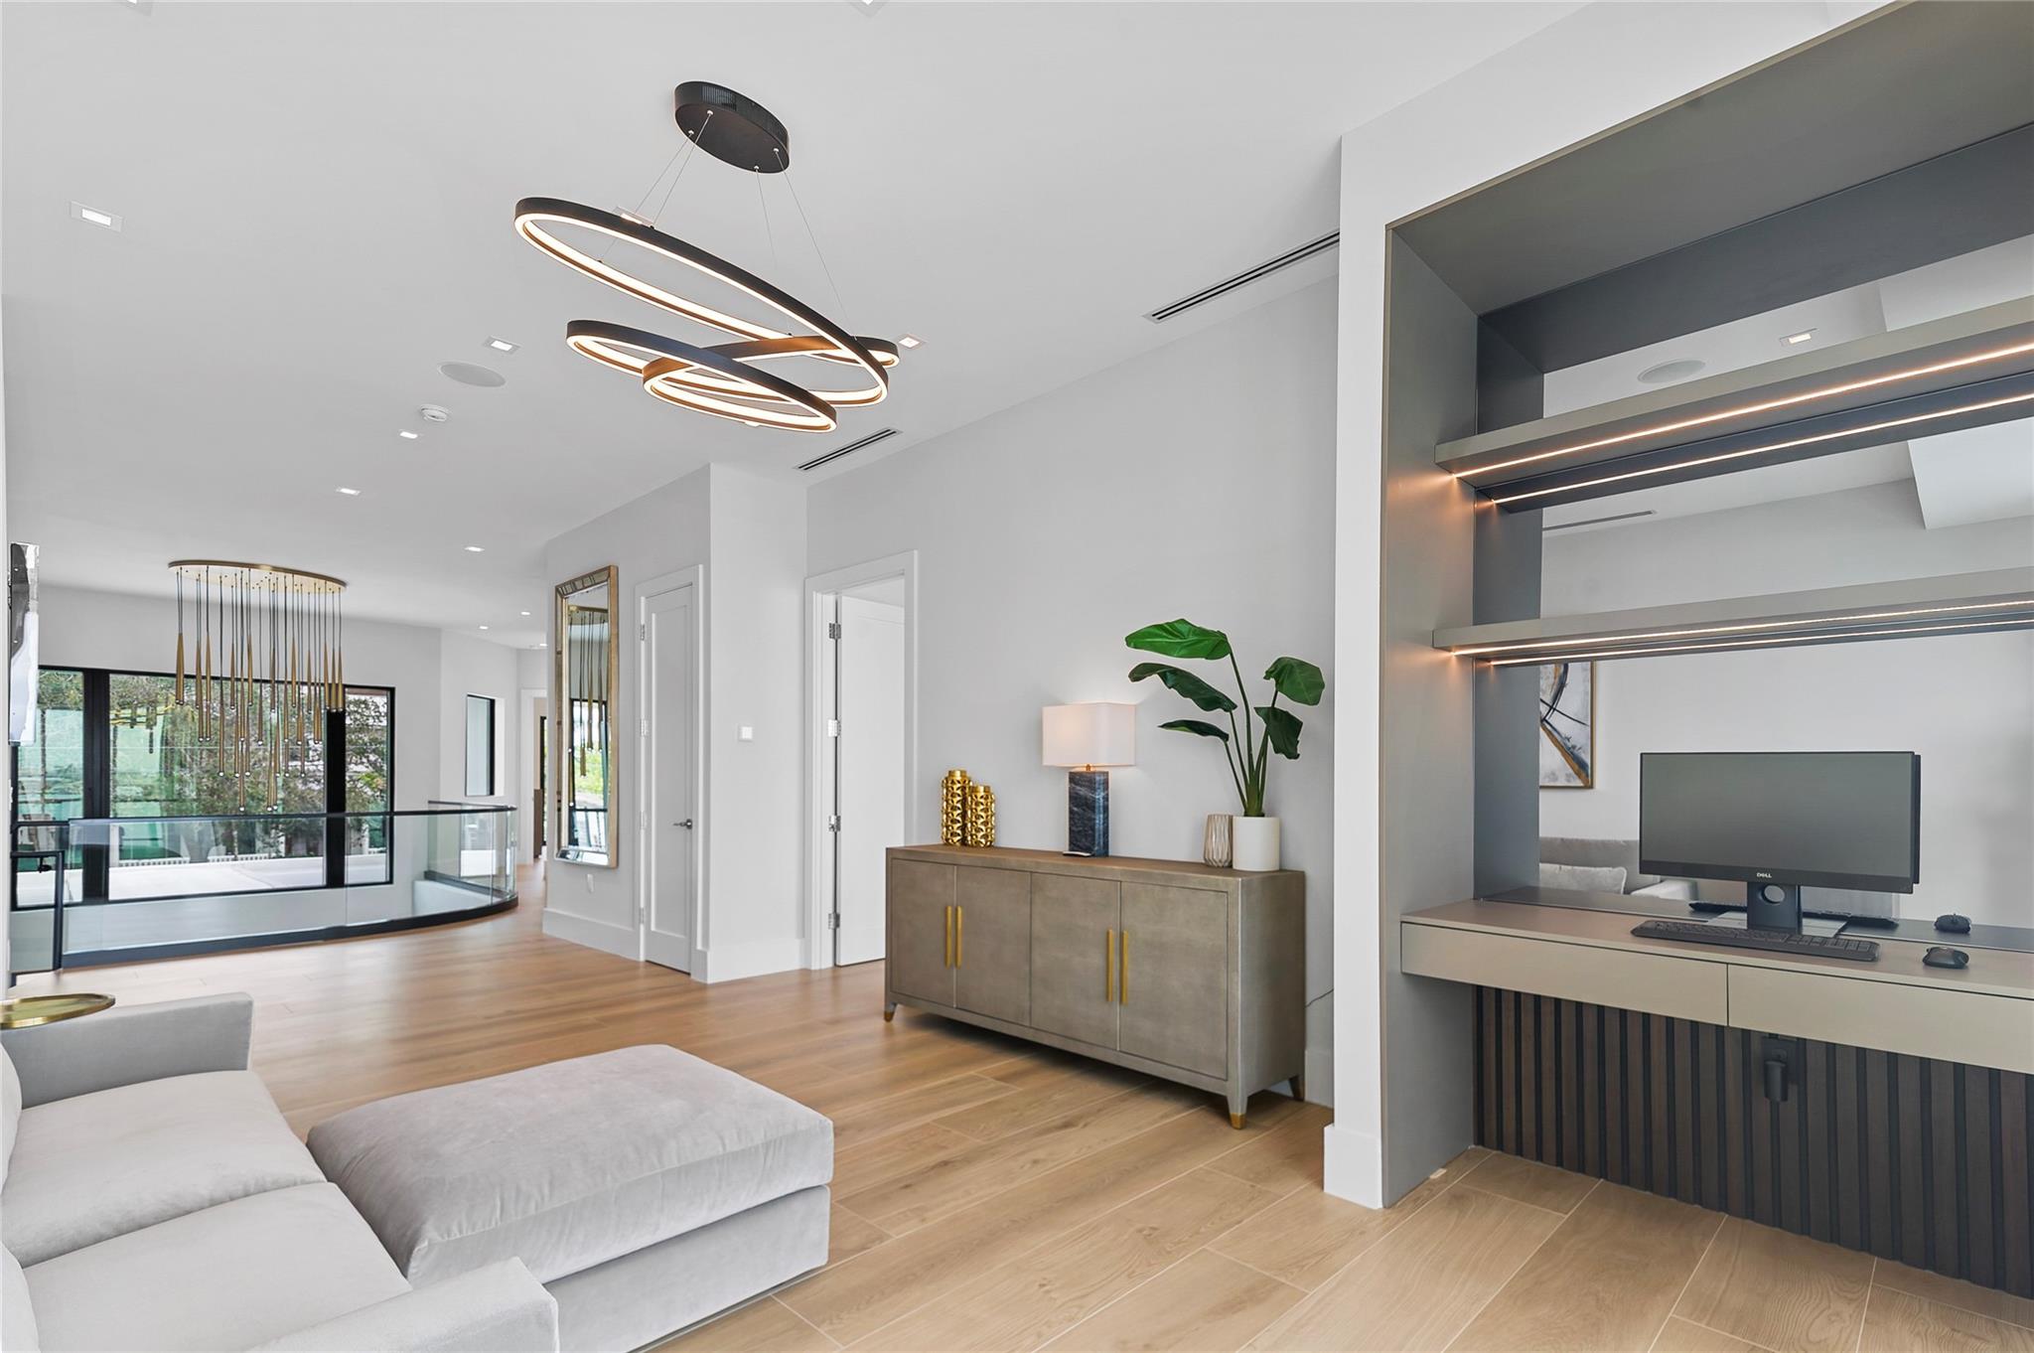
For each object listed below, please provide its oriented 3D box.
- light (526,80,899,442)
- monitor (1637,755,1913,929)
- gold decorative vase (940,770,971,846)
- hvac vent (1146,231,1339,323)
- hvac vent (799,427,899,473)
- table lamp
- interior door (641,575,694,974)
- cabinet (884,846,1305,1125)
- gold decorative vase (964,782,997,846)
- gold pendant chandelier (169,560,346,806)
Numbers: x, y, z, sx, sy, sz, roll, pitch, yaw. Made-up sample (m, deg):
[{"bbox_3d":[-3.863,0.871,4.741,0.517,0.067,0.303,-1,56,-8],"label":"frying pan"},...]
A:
[{"bbox_3d":[-0.788,-1.172,2.536,1.100,0.790,0.420,3,-4,-44],"label":"light"},{"bbox_3d":[1.925,0.433,2.325,0.540,0.465,0.180,-3,-4,44],"label":"monitor"},{"bbox_3d":[-0.308,0.659,4.550,0.160,0.385,0.160,0,-3,0],"label":"gold decorative vase"},{"bbox_3d":[0.912,-1.487,3.303,0.100,0.030,1.050,3,-4,-44],"label":"hvac vent"},{"bbox_3d":[-0.985,-1.290,5.198,0.100,0.030,0.974,3,-4,-44],"label":"hvac vent"},{"bbox_3d":[0.319,0.455,3.980,0.210,0.670,0.370,3,-4,-44],"label":"table lamp"},{"bbox_3d":[-2.183,0.637,5.702,0.045,2.390,0.620,3,-4,-44],"label":"interior door"},{"bbox_3d":[0.220,1.229,3.971,0.440,0.866,1.990,3,-4,-44],"label":"cabinet"},{"bbox_3d":[-0.178,0.685,4.460,0.165,0.310,0.165,0,-3,0],"label":"gold decorative vase"},{"bbox_3d":[-7.105,0.141,8.450,1.260,2.190,1.220,3,-4,-44],"label":"gold pendant chandelier"}]

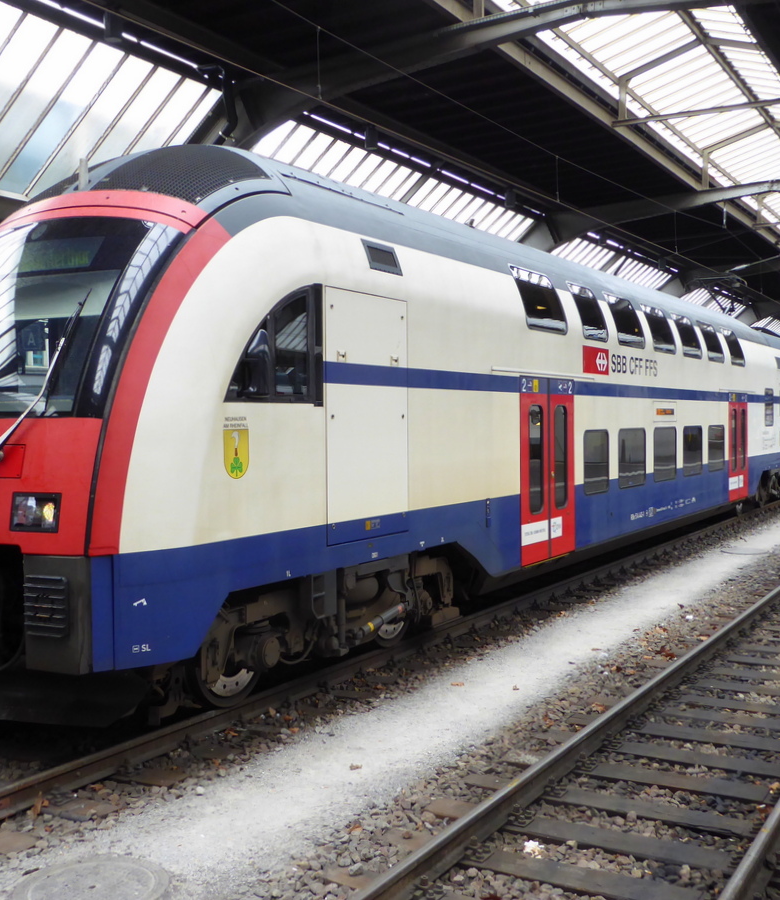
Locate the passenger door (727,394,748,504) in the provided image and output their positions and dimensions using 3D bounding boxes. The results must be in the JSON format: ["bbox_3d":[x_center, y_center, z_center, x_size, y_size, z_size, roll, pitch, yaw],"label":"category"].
[{"bbox_3d":[6.808,-0.063,21.750,0.090,2.080,1.692,0,2,29],"label":"passenger door"}]

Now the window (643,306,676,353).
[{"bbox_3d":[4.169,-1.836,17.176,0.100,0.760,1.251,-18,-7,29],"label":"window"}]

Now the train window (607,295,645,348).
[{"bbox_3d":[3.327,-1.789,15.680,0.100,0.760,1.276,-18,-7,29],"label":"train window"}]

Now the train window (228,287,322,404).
[{"bbox_3d":[-0.856,-0.799,8.155,0.100,0.920,1.197,0,2,29],"label":"train window"}]

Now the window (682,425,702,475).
[{"bbox_3d":[5.083,0.005,18.664,0.070,0.805,1.253,0,2,29],"label":"window"}]

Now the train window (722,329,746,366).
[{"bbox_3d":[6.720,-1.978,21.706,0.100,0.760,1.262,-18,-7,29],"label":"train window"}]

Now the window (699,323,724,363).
[{"bbox_3d":[5.824,-1.928,20.115,0.100,0.760,1.253,-18,-7,29],"label":"window"}]

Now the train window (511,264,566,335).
[{"bbox_3d":[1.739,-1.701,12.859,0.100,0.760,1.314,-18,-7,29],"label":"train window"}]

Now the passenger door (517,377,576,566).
[{"bbox_3d":[1.826,0.217,12.900,0.090,2.085,1.728,0,2,29],"label":"passenger door"}]

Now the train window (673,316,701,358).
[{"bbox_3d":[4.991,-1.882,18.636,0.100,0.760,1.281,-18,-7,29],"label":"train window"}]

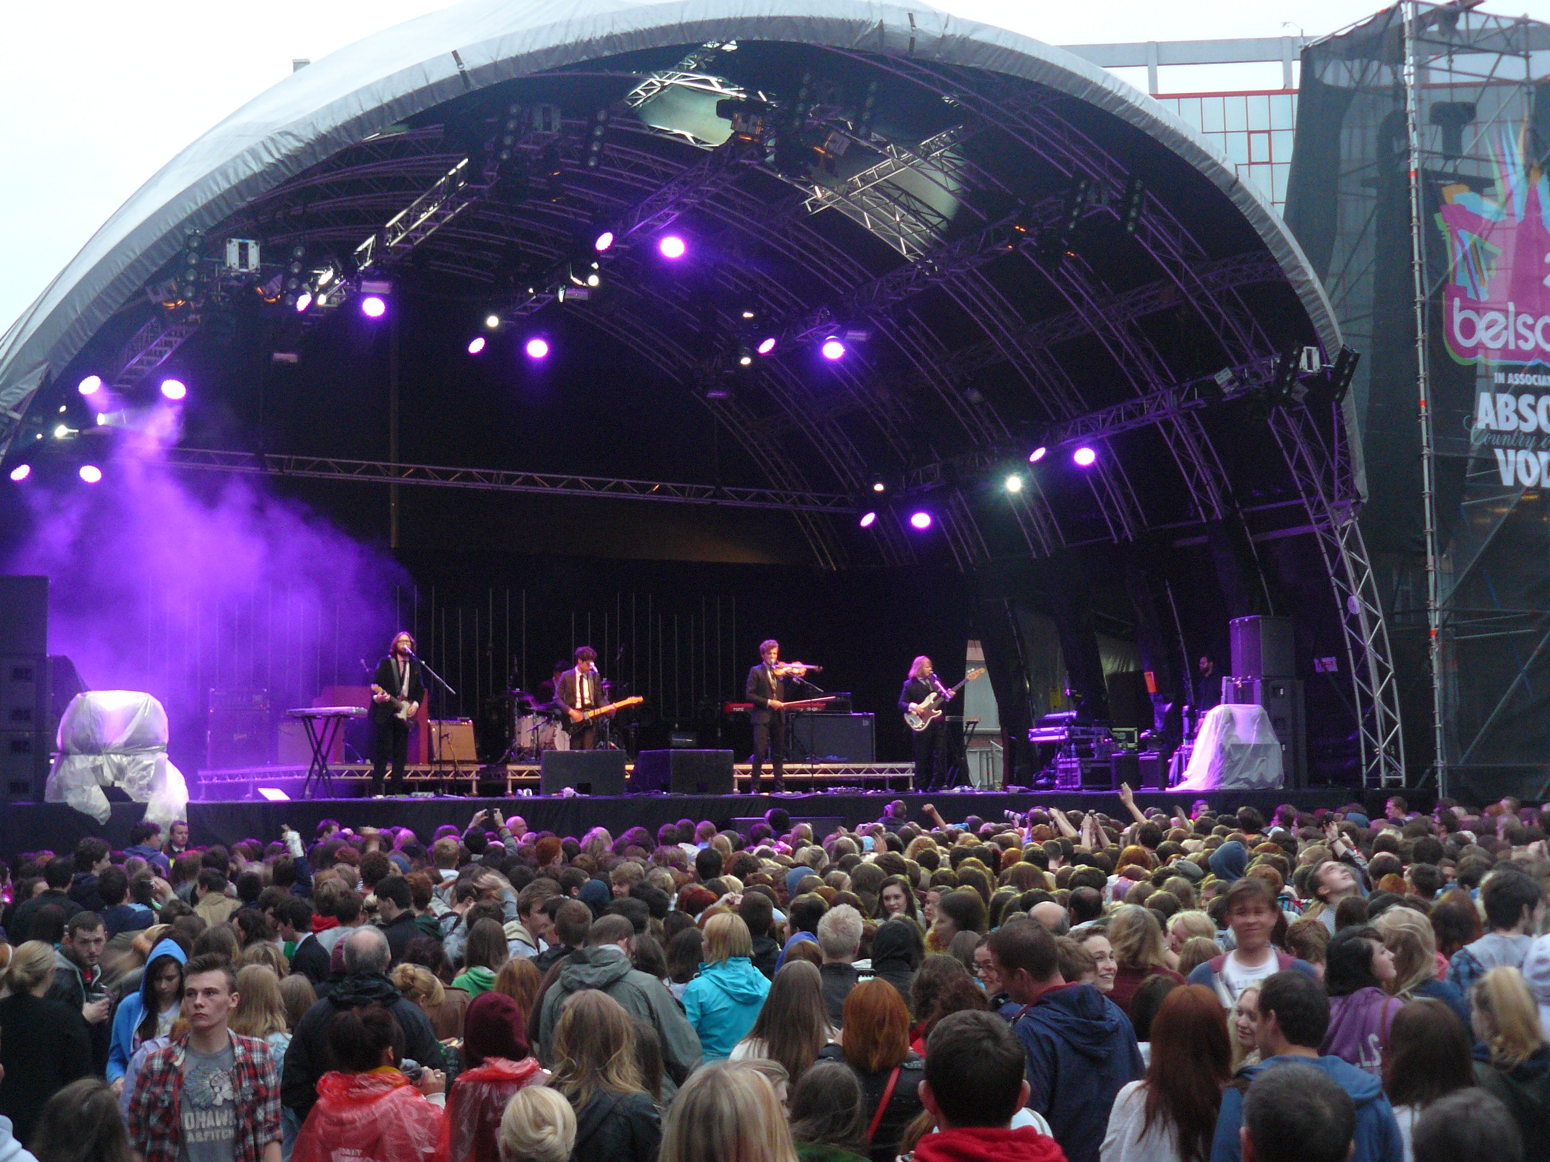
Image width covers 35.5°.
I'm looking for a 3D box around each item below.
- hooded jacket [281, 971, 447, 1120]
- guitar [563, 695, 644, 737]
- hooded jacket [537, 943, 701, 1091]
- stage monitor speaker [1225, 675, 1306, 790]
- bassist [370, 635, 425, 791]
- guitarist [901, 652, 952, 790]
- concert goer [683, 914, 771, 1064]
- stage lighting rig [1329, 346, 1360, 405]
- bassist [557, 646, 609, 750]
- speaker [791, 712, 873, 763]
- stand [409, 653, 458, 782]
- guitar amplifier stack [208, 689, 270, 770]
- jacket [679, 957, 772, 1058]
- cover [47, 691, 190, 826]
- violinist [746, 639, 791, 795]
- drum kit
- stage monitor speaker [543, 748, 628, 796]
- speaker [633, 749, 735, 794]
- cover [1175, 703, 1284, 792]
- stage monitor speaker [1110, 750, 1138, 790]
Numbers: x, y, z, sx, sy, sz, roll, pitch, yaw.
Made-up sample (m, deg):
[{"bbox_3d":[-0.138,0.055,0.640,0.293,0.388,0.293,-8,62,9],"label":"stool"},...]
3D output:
[{"bbox_3d":[-1.389,1.663,8.174,0.550,0.700,0.360,0,-4,2],"label":"hooded jacket"},{"bbox_3d":[-1.927,1.505,27.200,0.970,0.320,0.080,-21,7,13],"label":"guitar"},{"bbox_3d":[-0.575,1.742,9.000,0.570,0.780,0.360,-2,-5,18],"label":"hooded jacket"},{"bbox_3d":[6.118,1.891,30.200,0.760,1.440,0.700,3,-5,-33],"label":"stage monitor speaker"},{"bbox_3d":[-4.134,1.453,26.500,0.580,1.800,0.450,1,-5,-18],"label":"bassist"},{"bbox_3d":[1.800,1.720,29.100,0.580,1.660,0.450,2,-5,-27],"label":"guitarist"},{"bbox_3d":[-0.206,2.255,10.540,0.430,1.600,0.310,2,-5,-25],"label":"concert goer"},{"bbox_3d":[7.069,-2.562,30.000,0.340,0.760,0.200,3,24,-33],"label":"stage lighting rig"},{"bbox_3d":[-2.175,1.585,27.400,0.600,1.700,0.420,1,-4,-14],"label":"bassist"},{"bbox_3d":[0.704,1.934,29.600,1.080,0.620,0.420,2,-5,-25],"label":"speaker"},{"bbox_3d":[-3.720,1.542,26.200,0.620,1.580,0.380,-4,-6,36],"label":"stand"},{"bbox_3d":[-6.316,1.748,28.500,0.720,0.950,0.360,2,-5,-27],"label":"guitar amplifier stack"},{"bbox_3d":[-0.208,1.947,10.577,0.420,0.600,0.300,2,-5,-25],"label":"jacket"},{"bbox_3d":[-5.999,1.632,22.100,1.050,1.250,0.800,3,-6,-36],"label":"cover"},{"bbox_3d":[-0.075,1.537,27.400,0.500,1.750,0.420,3,-6,-37],"label":"violinist"},{"bbox_3d":[-2.716,1.671,29.400,1.650,1.100,1.250,3,-5,-33],"label":"drum kit"},{"bbox_3d":[-2.018,2.018,25.500,0.870,0.470,0.620,0,-5,-9],"label":"stage monitor speaker"},{"bbox_3d":[-1.004,2.073,26.200,0.890,0.470,0.650,4,-7,-42],"label":"speaker"},{"bbox_3d":[5.679,2.072,30.200,1.080,1.100,0.900,3,-6,-36],"label":"cover"},{"bbox_3d":[4.378,2.382,30.200,0.400,0.460,0.450,-1,-5,6],"label":"stage monitor speaker"}]

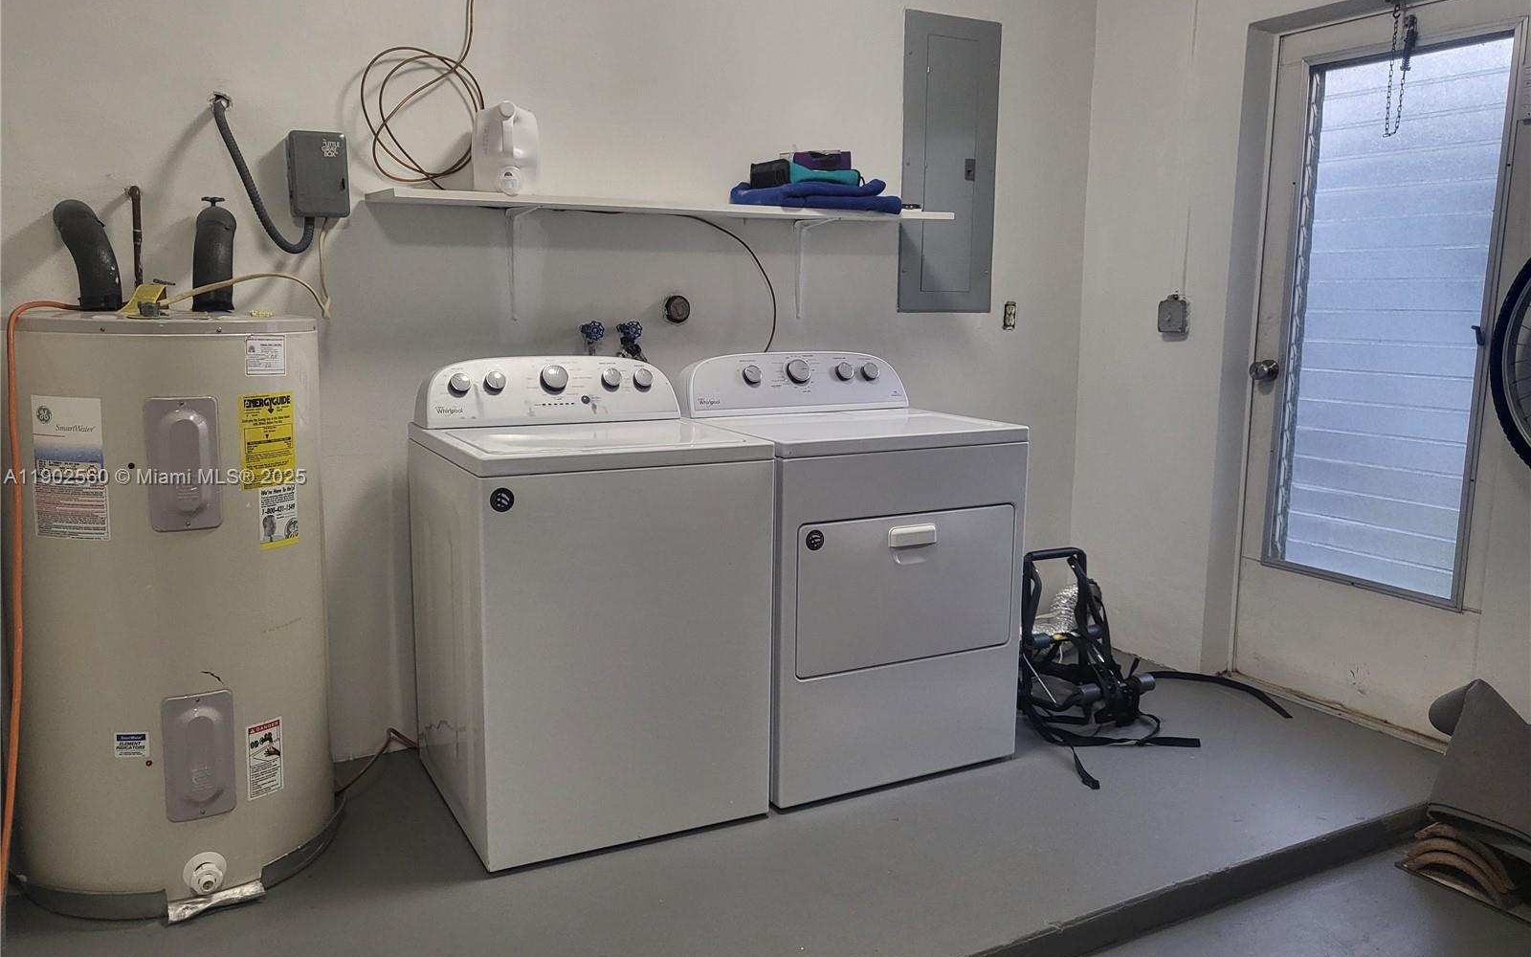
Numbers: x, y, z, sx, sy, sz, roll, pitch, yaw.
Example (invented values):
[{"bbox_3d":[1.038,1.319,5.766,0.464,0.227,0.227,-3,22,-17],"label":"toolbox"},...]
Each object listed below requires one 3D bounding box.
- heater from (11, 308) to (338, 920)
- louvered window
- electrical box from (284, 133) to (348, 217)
[{"bbox_3d":[-1.310,0.246,2.547,0.630,1.190,0.630,-5,11,-33],"label":"heater"},{"bbox_3d":[1.770,-0.445,3.316,0.059,1.534,0.619,-4,10,-28],"label":"louvered window"},{"bbox_3d":[-1.110,-0.753,2.858,0.131,0.204,0.081,-4,10,-28],"label":"electrical box"}]

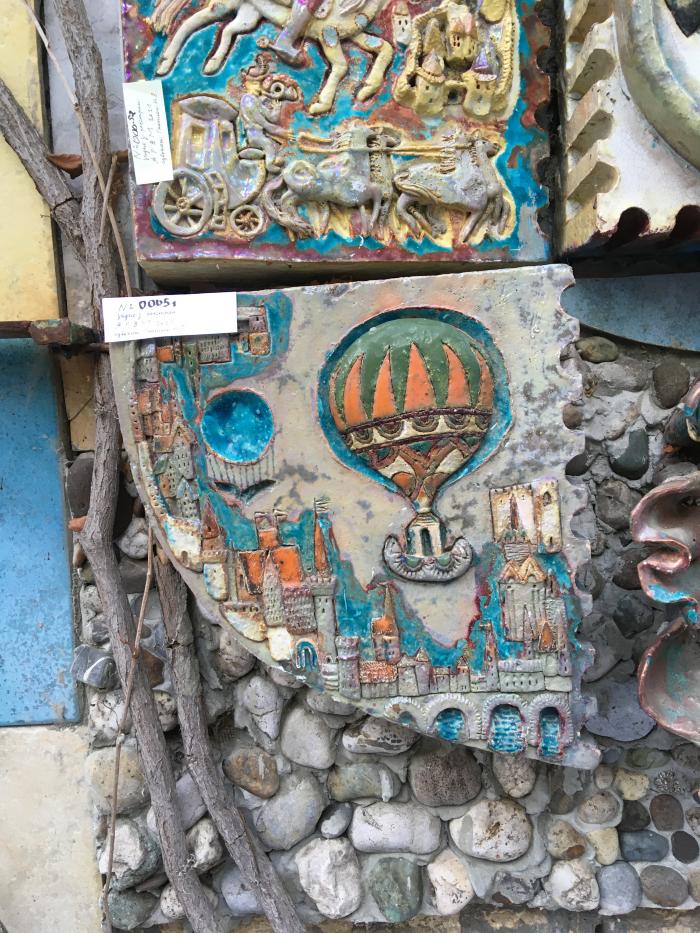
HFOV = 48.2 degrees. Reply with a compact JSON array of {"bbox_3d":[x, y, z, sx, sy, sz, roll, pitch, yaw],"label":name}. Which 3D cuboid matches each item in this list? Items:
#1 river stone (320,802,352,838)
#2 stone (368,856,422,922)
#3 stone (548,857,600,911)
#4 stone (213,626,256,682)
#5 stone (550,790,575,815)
[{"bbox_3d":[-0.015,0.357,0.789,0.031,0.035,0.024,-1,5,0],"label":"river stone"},{"bbox_3d":[0.052,0.470,0.869,0.057,0.071,0.043,-2,5,0],"label":"stone"},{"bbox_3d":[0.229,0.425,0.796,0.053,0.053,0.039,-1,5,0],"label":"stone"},{"bbox_3d":[-0.119,0.194,0.817,0.045,0.061,0.040,-2,8,2],"label":"stone"},{"bbox_3d":[0.225,0.355,0.828,0.026,0.027,0.019,-2,8,2],"label":"stone"}]

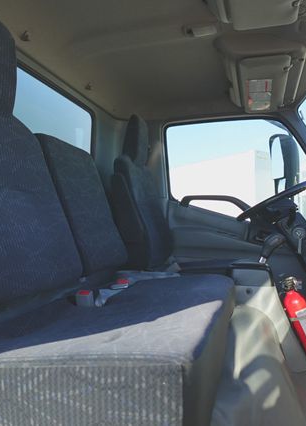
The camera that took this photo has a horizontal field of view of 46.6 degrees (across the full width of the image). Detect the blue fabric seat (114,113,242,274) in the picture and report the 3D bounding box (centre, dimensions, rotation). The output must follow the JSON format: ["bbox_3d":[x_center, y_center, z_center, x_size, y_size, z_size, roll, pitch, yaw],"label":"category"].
[{"bbox_3d":[0.150,-0.060,1.989,0.690,1.030,0.500,-1,-3,17],"label":"blue fabric seat"}]

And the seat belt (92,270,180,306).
[{"bbox_3d":[-0.069,0.270,1.319,0.400,0.070,0.140,3,-4,-45],"label":"seat belt"}]

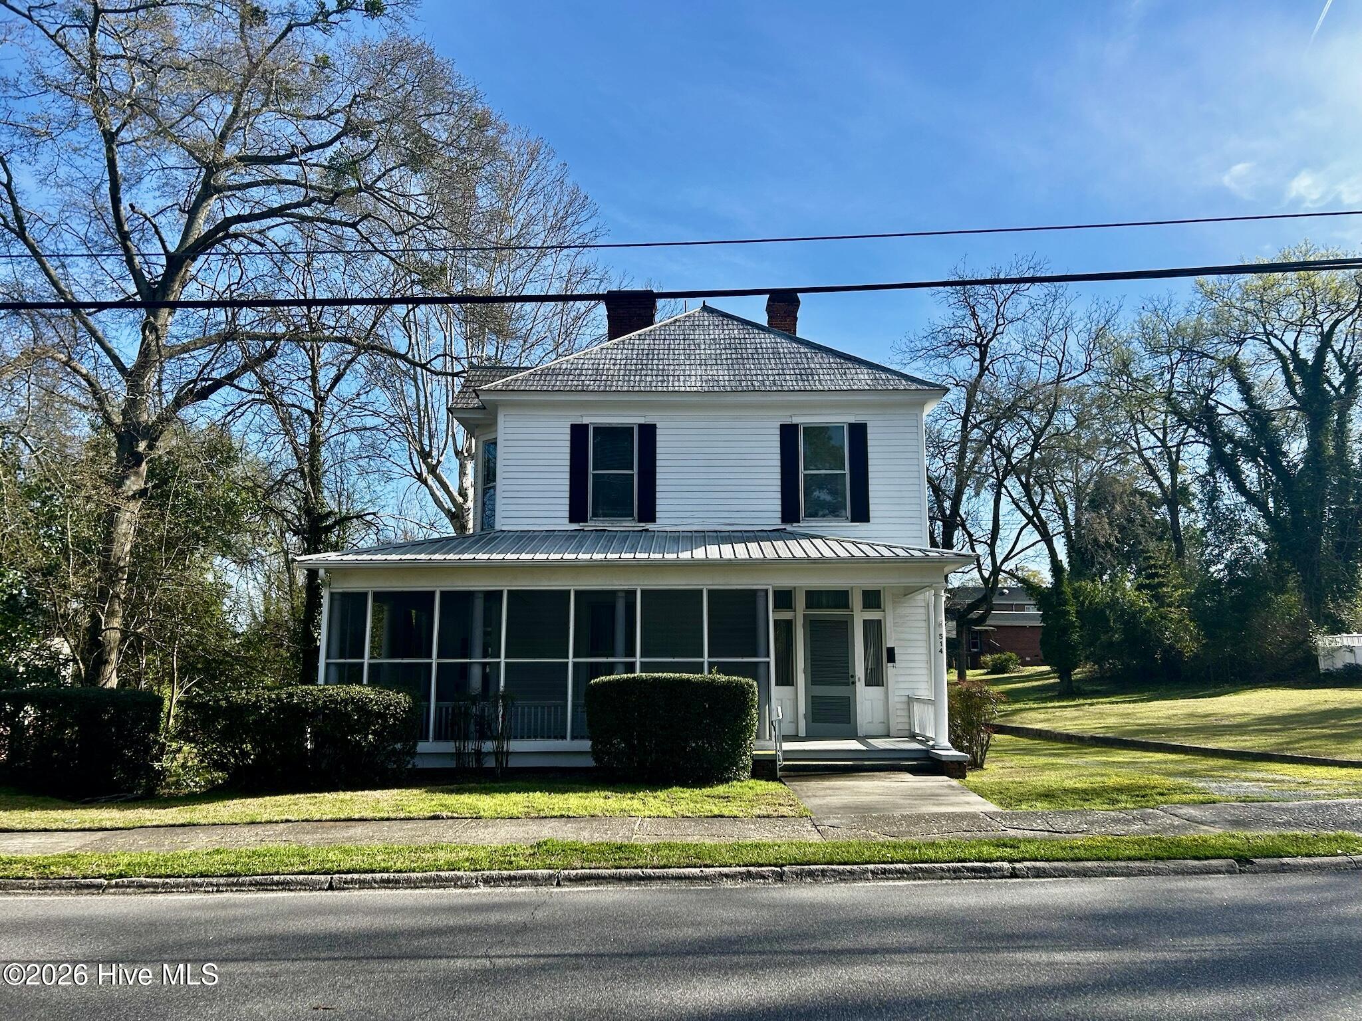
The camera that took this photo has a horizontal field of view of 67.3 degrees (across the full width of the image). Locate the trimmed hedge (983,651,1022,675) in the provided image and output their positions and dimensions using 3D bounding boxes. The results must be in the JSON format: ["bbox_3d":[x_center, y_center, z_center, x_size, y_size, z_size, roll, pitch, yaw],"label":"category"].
[{"bbox_3d":[17.788,8.452,56.626,2.240,1.320,1.800,0,-9,3],"label":"trimmed hedge"}]

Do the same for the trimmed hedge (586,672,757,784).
[{"bbox_3d":[-0.115,3.003,14.203,2.312,1.530,1.250,0,-9,3],"label":"trimmed hedge"}]

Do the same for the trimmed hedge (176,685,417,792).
[{"bbox_3d":[-5.375,3.161,14.471,3.251,1.420,1.350,0,-9,3],"label":"trimmed hedge"}]

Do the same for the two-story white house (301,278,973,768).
[{"bbox_3d":[-0.248,-0.409,21.966,10.400,10.670,13.000,0,-9,3],"label":"two-story white house"}]

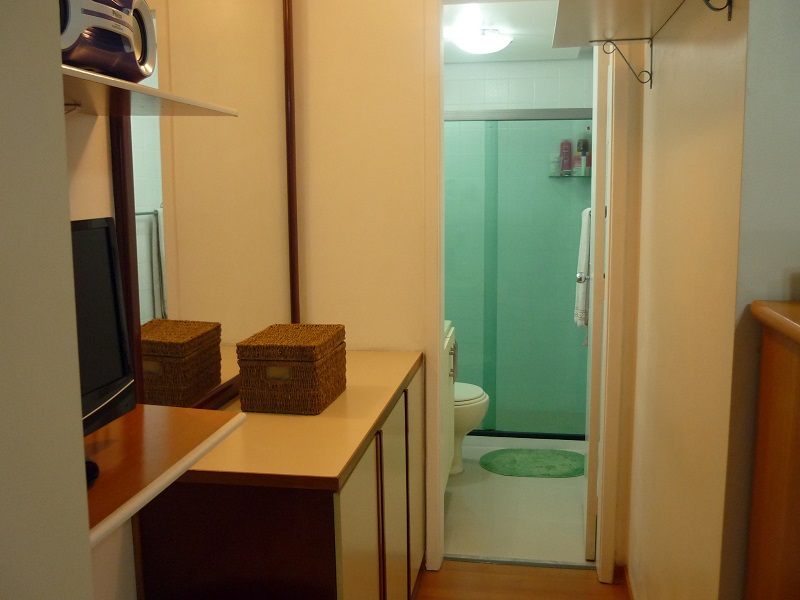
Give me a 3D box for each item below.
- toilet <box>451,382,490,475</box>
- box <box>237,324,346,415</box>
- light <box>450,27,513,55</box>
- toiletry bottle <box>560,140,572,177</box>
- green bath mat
[{"bbox_3d":[0.208,0.668,4.022,0.530,0.420,0.370,1,8,10],"label":"toilet"},{"bbox_3d":[-0.304,0.197,2.226,0.228,0.197,0.299,1,8,10],"label":"box"},{"bbox_3d":[0.415,-1.313,3.902,0.340,0.110,0.340,1,8,10],"label":"light"},{"bbox_3d":[1.022,-0.869,4.681,0.067,0.222,0.053,1,8,10],"label":"toiletry bottle"},{"bbox_3d":[0.728,0.860,4.068,0.600,0.020,0.430,1,8,10],"label":"green bath mat"}]

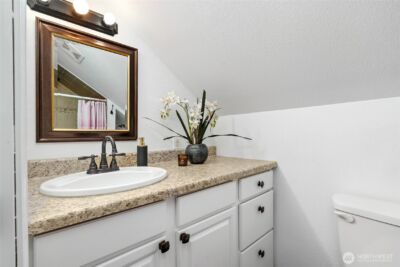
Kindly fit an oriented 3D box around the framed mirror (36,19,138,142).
[{"bbox_3d":[-0.614,-0.260,1.041,0.506,0.611,0.029,0,0,-42],"label":"framed mirror"}]

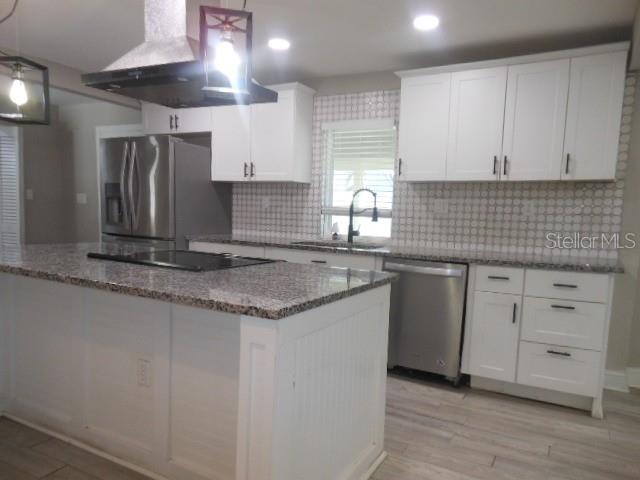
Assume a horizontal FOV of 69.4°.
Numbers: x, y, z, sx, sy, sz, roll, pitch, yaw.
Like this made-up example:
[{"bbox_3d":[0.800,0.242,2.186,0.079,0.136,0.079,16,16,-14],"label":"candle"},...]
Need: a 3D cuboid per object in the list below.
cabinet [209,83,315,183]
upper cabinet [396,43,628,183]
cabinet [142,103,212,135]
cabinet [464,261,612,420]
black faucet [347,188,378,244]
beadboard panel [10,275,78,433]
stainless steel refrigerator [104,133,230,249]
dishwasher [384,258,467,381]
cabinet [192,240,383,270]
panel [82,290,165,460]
[{"bbox_3d":[-0.552,-0.966,4.380,0.951,0.833,0.342,4,5,28],"label":"cabinet"},{"bbox_3d":[1.328,-0.846,3.389,1.495,0.838,0.342,4,5,28],"label":"upper cabinet"},{"bbox_3d":[-1.379,-1.253,4.805,0.939,0.335,0.332,4,5,28],"label":"cabinet"},{"bbox_3d":[1.503,0.604,3.229,0.833,0.876,0.629,4,5,28],"label":"cabinet"},{"bbox_3d":[0.367,-0.203,3.999,0.285,0.481,0.070,4,5,28],"label":"black faucet"},{"bbox_3d":[-1.470,0.562,2.459,0.580,0.750,0.025,4,5,28],"label":"beadboard panel"},{"bbox_3d":[-1.524,-0.041,4.628,0.897,1.800,0.861,4,5,28],"label":"stainless steel refrigerator"},{"bbox_3d":[0.852,0.564,3.541,0.593,0.855,0.605,4,5,28],"label":"dishwasher"},{"bbox_3d":[-0.236,0.491,4.145,1.894,0.876,0.629,4,5,28],"label":"cabinet"},{"bbox_3d":[-0.938,0.597,2.179,0.555,0.750,0.025,4,5,28],"label":"panel"}]

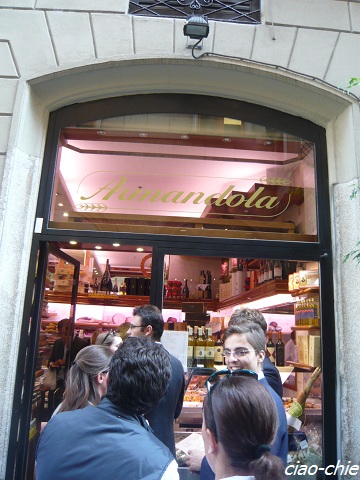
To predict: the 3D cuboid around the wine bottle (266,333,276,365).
[{"bbox_3d":[0.817,0.978,3.500,0.075,0.299,0.075,3,-12,-2],"label":"wine bottle"}]

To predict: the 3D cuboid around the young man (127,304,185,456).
[{"bbox_3d":[-0.252,1.275,2.270,0.500,1.770,0.350,12,-15,-36],"label":"young man"}]

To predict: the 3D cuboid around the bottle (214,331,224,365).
[{"bbox_3d":[0.343,0.950,3.409,0.075,0.298,0.075,3,-12,-2],"label":"bottle"}]

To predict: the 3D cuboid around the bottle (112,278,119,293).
[{"bbox_3d":[-1.267,0.898,7.629,0.080,0.285,0.080,3,-12,-2],"label":"bottle"}]

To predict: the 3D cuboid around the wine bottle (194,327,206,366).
[{"bbox_3d":[0.169,0.877,3.172,0.074,0.314,0.074,3,-12,-2],"label":"wine bottle"}]

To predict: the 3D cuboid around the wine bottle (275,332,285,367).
[{"bbox_3d":[0.894,0.976,3.481,0.075,0.307,0.075,3,-12,-2],"label":"wine bottle"}]

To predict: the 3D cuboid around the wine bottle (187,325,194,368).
[{"bbox_3d":[0.090,0.881,3.192,0.074,0.312,0.074,3,-12,-2],"label":"wine bottle"}]

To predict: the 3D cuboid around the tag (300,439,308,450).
[{"bbox_3d":[0.898,1.475,2.800,0.052,0.065,0.004,-11,-19,-7],"label":"tag"}]

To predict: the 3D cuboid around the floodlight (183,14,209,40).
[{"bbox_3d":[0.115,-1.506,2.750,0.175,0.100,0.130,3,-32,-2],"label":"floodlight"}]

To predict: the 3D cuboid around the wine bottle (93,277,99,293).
[{"bbox_3d":[-1.650,0.894,7.632,0.080,0.314,0.080,3,-12,-2],"label":"wine bottle"}]

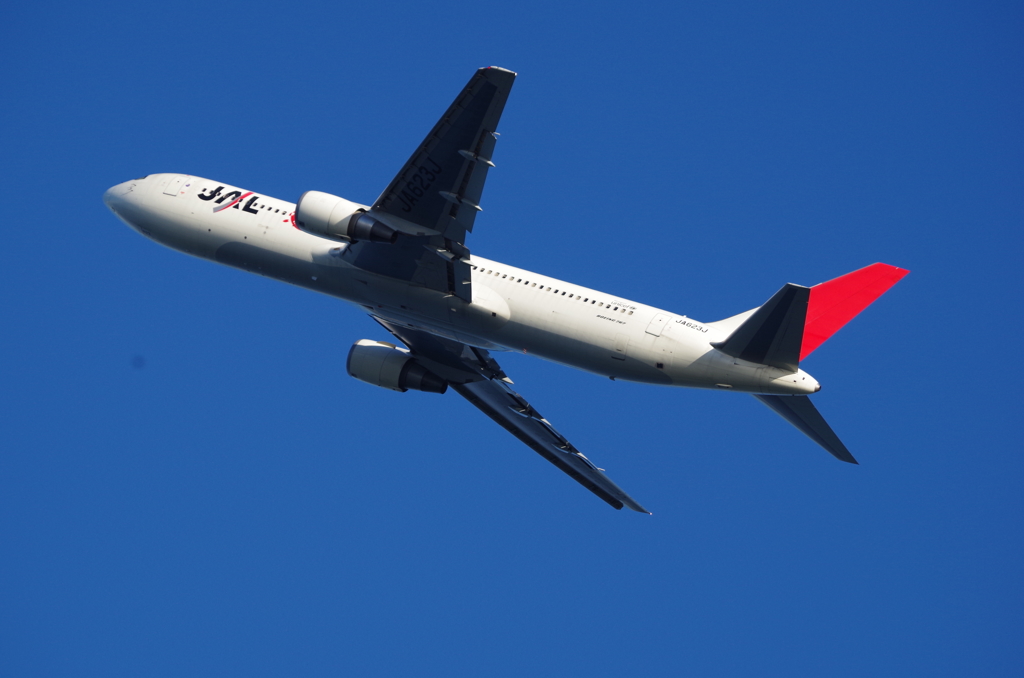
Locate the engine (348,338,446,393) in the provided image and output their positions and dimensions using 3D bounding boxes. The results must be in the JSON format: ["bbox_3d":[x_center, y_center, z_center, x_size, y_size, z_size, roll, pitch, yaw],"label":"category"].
[{"bbox_3d":[-7.487,2.167,540.779,6.800,3.000,2.900,17,-32,25],"label":"engine"}]

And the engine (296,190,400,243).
[{"bbox_3d":[-10.604,-7.534,528.443,6.800,3.000,2.900,17,-32,25],"label":"engine"}]

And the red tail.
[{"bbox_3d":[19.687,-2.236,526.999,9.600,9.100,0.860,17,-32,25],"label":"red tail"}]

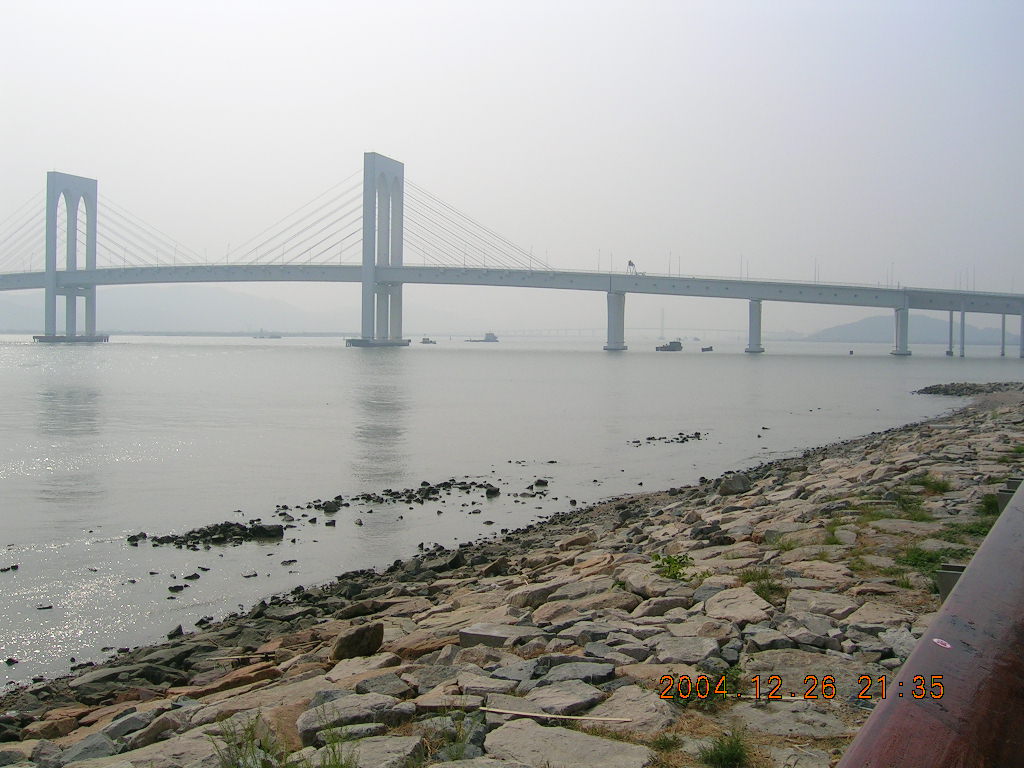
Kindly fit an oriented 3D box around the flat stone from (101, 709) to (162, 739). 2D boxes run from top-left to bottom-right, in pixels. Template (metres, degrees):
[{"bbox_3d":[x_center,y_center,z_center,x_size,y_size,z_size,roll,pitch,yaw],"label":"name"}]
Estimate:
[{"bbox_3d":[-3.262,2.910,8.889,0.502,0.136,0.349,-7,-3,-20],"label":"flat stone"}]

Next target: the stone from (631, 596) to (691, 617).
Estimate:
[{"bbox_3d":[1.371,2.069,9.483,0.544,0.160,0.360,-5,-1,8],"label":"stone"}]

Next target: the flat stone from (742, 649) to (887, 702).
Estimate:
[{"bbox_3d":[1.959,1.940,6.720,0.831,0.160,0.920,-4,0,16],"label":"flat stone"}]

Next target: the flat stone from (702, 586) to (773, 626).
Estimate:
[{"bbox_3d":[1.984,1.978,9.067,0.546,0.150,0.800,-5,0,12],"label":"flat stone"}]

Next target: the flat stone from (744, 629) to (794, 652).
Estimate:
[{"bbox_3d":[1.791,1.785,7.214,0.302,0.111,0.238,-3,3,0],"label":"flat stone"}]

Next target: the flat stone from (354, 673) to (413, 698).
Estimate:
[{"bbox_3d":[-0.982,2.290,7.877,0.432,0.128,0.345,-8,-3,-10],"label":"flat stone"}]

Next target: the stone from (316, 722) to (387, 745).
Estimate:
[{"bbox_3d":[-1.016,2.265,6.590,0.426,0.140,0.270,-6,-1,-9],"label":"stone"}]

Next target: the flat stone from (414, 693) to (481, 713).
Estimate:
[{"bbox_3d":[-0.410,2.049,6.671,0.449,0.111,0.334,-2,1,0],"label":"flat stone"}]

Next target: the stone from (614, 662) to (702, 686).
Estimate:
[{"bbox_3d":[0.999,2.027,7.067,0.505,0.130,0.340,-4,0,-7],"label":"stone"}]

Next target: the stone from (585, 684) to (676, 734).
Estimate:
[{"bbox_3d":[0.685,1.877,5.992,0.389,0.119,0.389,-6,4,-40],"label":"stone"}]

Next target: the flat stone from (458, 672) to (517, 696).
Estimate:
[{"bbox_3d":[-0.174,2.173,7.392,0.361,0.120,0.232,-5,-1,-16],"label":"flat stone"}]

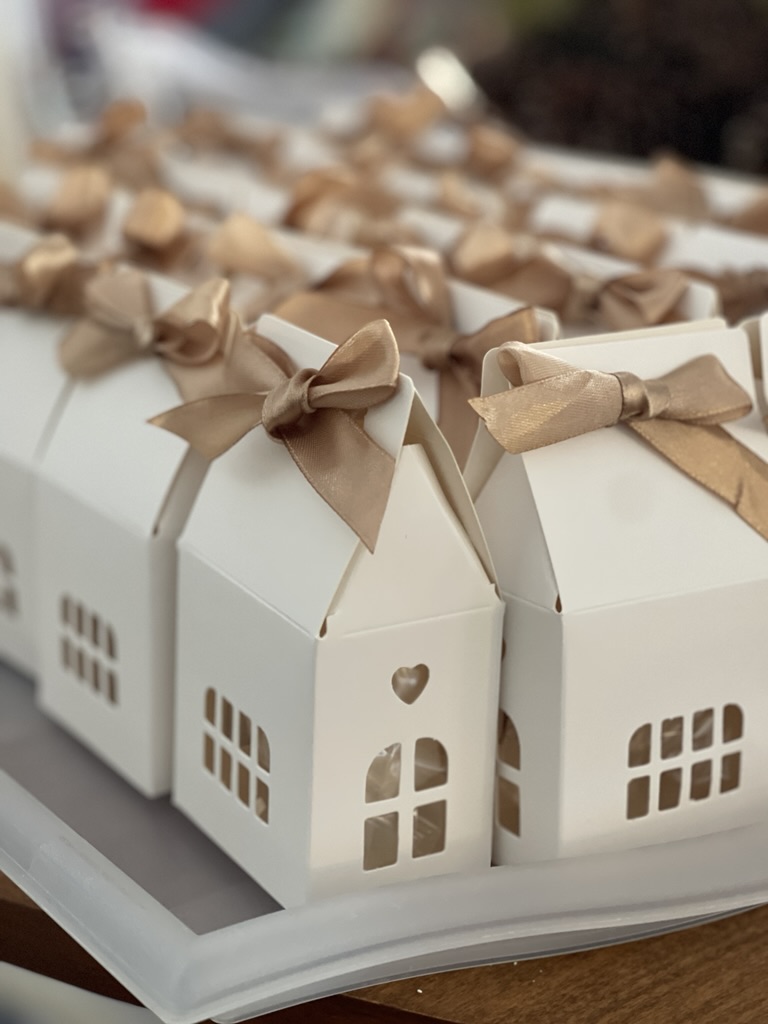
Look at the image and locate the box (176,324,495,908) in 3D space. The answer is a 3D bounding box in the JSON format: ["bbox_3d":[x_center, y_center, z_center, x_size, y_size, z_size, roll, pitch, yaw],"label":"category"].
[{"bbox_3d":[-0.018,0.031,0.660,0.072,0.185,0.105,-8,19,-30],"label":"box"}]

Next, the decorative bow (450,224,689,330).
[{"bbox_3d":[0.077,-0.097,0.788,0.044,0.044,0.108,-8,19,-30],"label":"decorative bow"}]

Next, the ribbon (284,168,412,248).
[{"bbox_3d":[-0.018,-0.156,0.968,0.037,0.041,0.082,-8,19,-30],"label":"ribbon"}]

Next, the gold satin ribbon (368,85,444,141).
[{"bbox_3d":[0.017,-0.301,1.432,0.035,0.041,0.072,-8,19,-30],"label":"gold satin ribbon"}]

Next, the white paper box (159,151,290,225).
[{"bbox_3d":[-0.091,-0.107,1.108,0.072,0.185,0.105,-8,19,-30],"label":"white paper box"}]

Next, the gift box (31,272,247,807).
[{"bbox_3d":[-0.084,0.002,0.753,0.072,0.185,0.105,-9,20,-32],"label":"gift box"}]

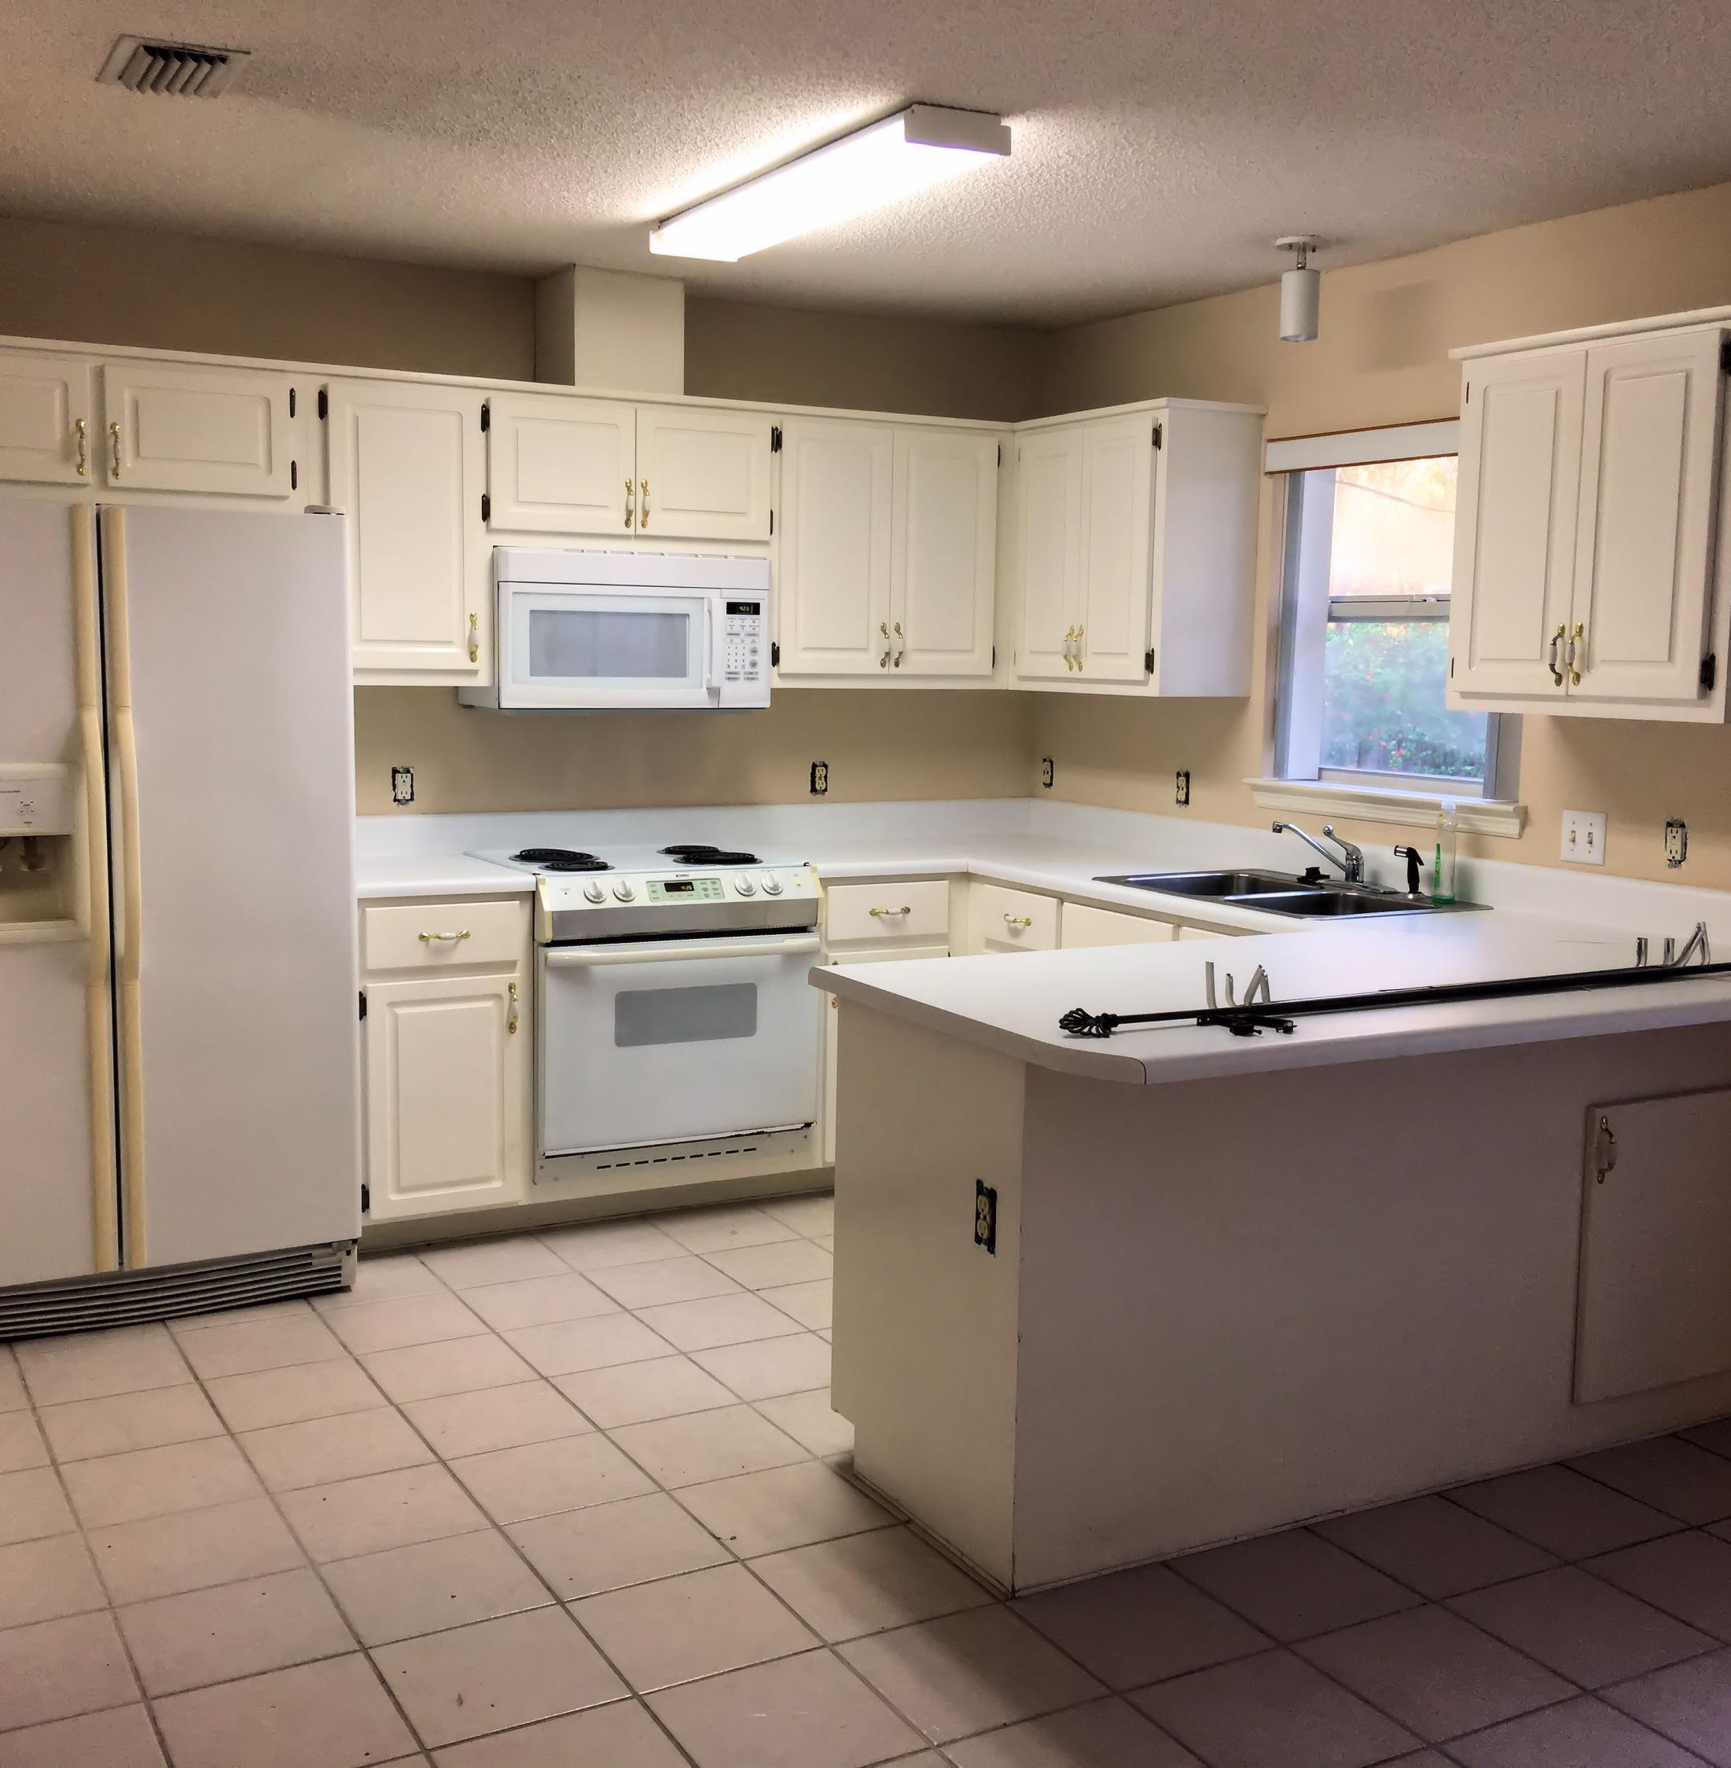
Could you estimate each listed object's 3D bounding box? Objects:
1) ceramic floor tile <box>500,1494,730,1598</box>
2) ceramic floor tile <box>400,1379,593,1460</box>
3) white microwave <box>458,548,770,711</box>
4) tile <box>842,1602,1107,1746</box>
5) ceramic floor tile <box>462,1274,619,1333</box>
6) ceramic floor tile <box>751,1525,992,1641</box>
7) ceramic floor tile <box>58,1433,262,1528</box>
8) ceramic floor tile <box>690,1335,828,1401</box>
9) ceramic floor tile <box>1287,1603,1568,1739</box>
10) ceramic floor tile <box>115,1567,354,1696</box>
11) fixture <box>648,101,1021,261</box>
[{"bbox_3d":[-0.410,1.093,3.257,0.298,0.012,0.298,-3,8,-29],"label":"ceramic floor tile"},{"bbox_3d":[-0.708,1.036,3.808,0.300,0.010,0.300,-3,8,-29],"label":"ceramic floor tile"},{"bbox_3d":[-0.684,-0.676,5.293,0.758,0.400,0.396,-3,8,-29],"label":"white microwave"},{"bbox_3d":[0.155,1.149,2.878,0.298,0.012,0.298,-3,8,-29],"label":"tile"},{"bbox_3d":[-0.738,0.946,4.461,0.298,0.012,0.298,-3,8,-29],"label":"ceramic floor tile"},{"bbox_3d":[0.009,1.114,3.145,0.302,0.010,0.302,-3,7,-29],"label":"ceramic floor tile"},{"bbox_3d":[-1.242,1.056,3.500,0.291,0.010,0.291,-3,8,-29],"label":"ceramic floor tile"},{"bbox_3d":[-0.171,1.007,4.092,0.291,0.010,0.291,-3,8,-29],"label":"ceramic floor tile"},{"bbox_3d":[0.838,1.161,2.912,0.291,0.010,0.291,-3,8,-29],"label":"ceramic floor tile"},{"bbox_3d":[-0.945,1.124,2.964,0.302,0.010,0.302,-3,7,-29],"label":"ceramic floor tile"},{"bbox_3d":[-0.117,-1.468,4.199,0.226,0.073,1.224,-3,8,-29],"label":"fixture"}]

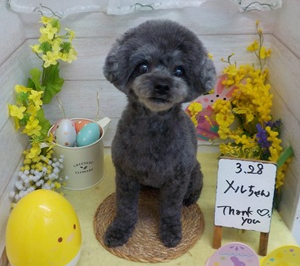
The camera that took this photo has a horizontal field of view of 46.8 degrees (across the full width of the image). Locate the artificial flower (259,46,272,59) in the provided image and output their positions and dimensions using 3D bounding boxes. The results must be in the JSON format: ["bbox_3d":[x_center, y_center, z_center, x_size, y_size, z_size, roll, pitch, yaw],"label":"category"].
[{"bbox_3d":[0.250,-0.174,0.751,0.029,0.028,0.020,-8,22,-13],"label":"artificial flower"}]

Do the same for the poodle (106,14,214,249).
[{"bbox_3d":[0.019,-0.002,0.646,0.189,0.418,0.232,5,31,9],"label":"poodle"}]

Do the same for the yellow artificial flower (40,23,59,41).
[{"bbox_3d":[-0.207,-0.208,0.713,0.033,0.033,0.018,0,16,0],"label":"yellow artificial flower"}]

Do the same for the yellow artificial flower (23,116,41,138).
[{"bbox_3d":[-0.234,-0.013,0.686,0.036,0.041,0.022,-3,16,-4],"label":"yellow artificial flower"}]

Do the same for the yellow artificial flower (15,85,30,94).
[{"bbox_3d":[-0.244,-0.083,0.664,0.028,0.018,0.026,-5,11,-9],"label":"yellow artificial flower"}]

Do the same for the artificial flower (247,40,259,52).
[{"bbox_3d":[0.221,-0.189,0.751,0.026,0.025,0.020,8,17,13],"label":"artificial flower"}]

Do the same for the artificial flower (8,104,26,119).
[{"bbox_3d":[-0.258,-0.042,0.675,0.035,0.034,0.018,-11,17,-17],"label":"artificial flower"}]

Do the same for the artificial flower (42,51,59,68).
[{"bbox_3d":[-0.211,-0.155,0.734,0.033,0.033,0.018,-3,16,-4],"label":"artificial flower"}]

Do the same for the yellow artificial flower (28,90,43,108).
[{"bbox_3d":[-0.223,-0.066,0.675,0.030,0.037,0.020,-13,13,-21],"label":"yellow artificial flower"}]

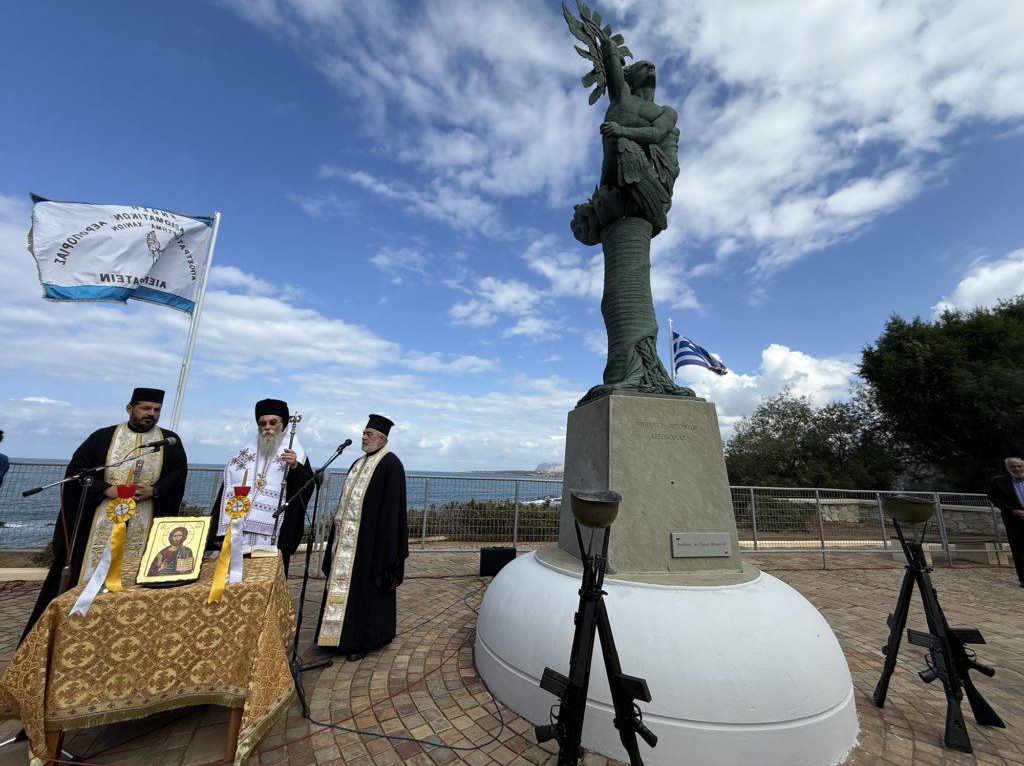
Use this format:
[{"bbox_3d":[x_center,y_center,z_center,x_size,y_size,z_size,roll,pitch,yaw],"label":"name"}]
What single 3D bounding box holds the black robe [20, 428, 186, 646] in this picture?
[{"bbox_3d":[-2.514,1.033,2.535,0.500,1.560,0.780,-10,-17,44],"label":"black robe"}]

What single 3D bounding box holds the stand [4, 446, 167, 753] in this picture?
[{"bbox_3d":[-2.172,1.014,2.050,0.800,1.430,0.620,2,-12,-1],"label":"stand"}]

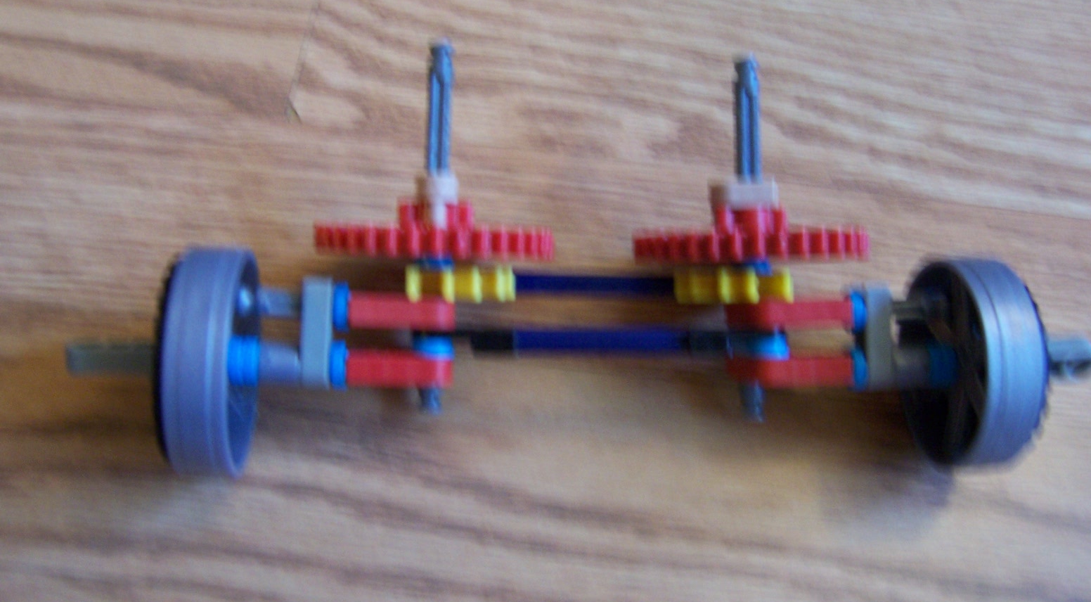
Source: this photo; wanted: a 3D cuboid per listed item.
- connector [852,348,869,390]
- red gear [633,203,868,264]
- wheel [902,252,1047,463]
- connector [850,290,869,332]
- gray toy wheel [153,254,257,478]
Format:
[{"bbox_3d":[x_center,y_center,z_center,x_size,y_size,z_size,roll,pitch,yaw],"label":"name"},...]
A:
[{"bbox_3d":[0.077,0.017,0.255,0.004,0.011,0.011,0,90,-2],"label":"connector"},{"bbox_3d":[0.049,-0.017,0.249,0.056,0.056,0.013,-1,93,0],"label":"red gear"},{"bbox_3d":[0.105,0.015,0.259,0.014,0.051,0.051,0,92,-2],"label":"wheel"},{"bbox_3d":[0.076,0.003,0.252,0.004,0.010,0.010,0,90,-3],"label":"connector"},{"bbox_3d":[-0.075,0.014,0.235,0.014,0.051,0.051,0,92,-8],"label":"gray toy wheel"}]

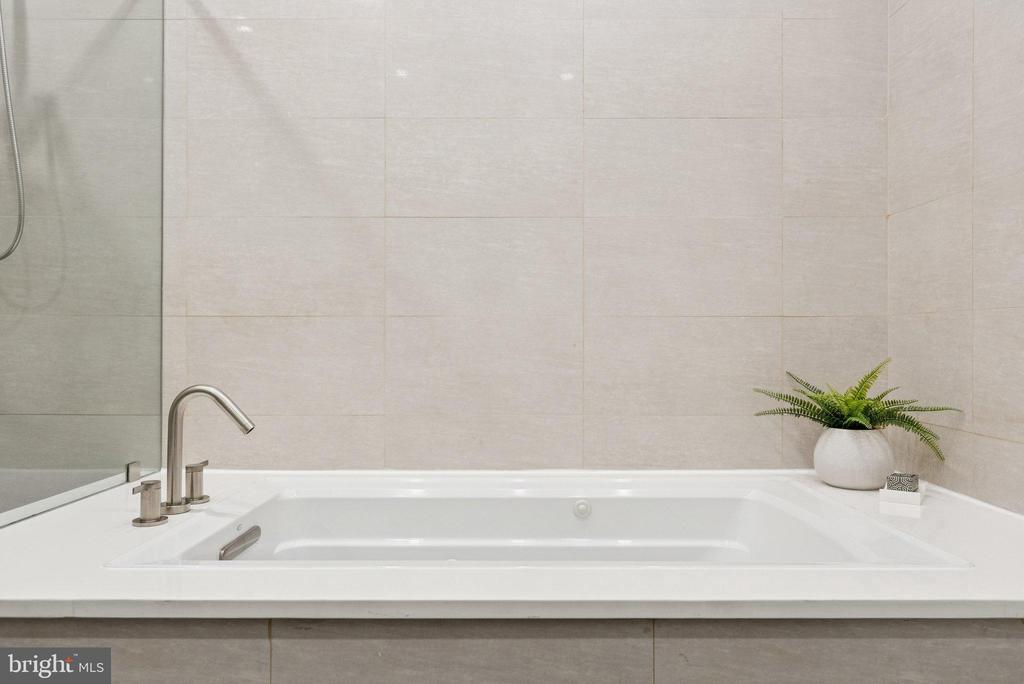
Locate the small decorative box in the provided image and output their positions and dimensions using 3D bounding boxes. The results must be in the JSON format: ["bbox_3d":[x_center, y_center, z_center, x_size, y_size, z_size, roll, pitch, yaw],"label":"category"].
[{"bbox_3d":[0.967,0.343,1.690,0.073,0.036,0.062,0,0,23],"label":"small decorative box"}]

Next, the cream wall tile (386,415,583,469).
[{"bbox_3d":[-0.085,0.308,2.100,0.608,0.166,0.010,0,0,0],"label":"cream wall tile"}]

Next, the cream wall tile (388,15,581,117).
[{"bbox_3d":[-0.085,-0.839,2.100,0.608,0.303,0.010,0,0,0],"label":"cream wall tile"}]

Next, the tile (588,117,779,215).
[{"bbox_3d":[0.524,-0.533,2.099,0.605,0.302,0.010,0,0,0],"label":"tile"}]

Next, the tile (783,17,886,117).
[{"bbox_3d":[0.990,-0.839,2.100,0.322,0.303,0.010,0,0,0],"label":"tile"}]

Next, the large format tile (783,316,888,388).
[{"bbox_3d":[0.990,0.073,2.100,0.322,0.302,0.010,0,0,0],"label":"large format tile"}]

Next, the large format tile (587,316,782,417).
[{"bbox_3d":[0.524,0.073,2.100,0.609,0.302,0.010,0,0,0],"label":"large format tile"}]

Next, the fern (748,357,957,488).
[{"bbox_3d":[0.930,0.217,1.865,0.500,0.345,0.430,0,0,0],"label":"fern"}]

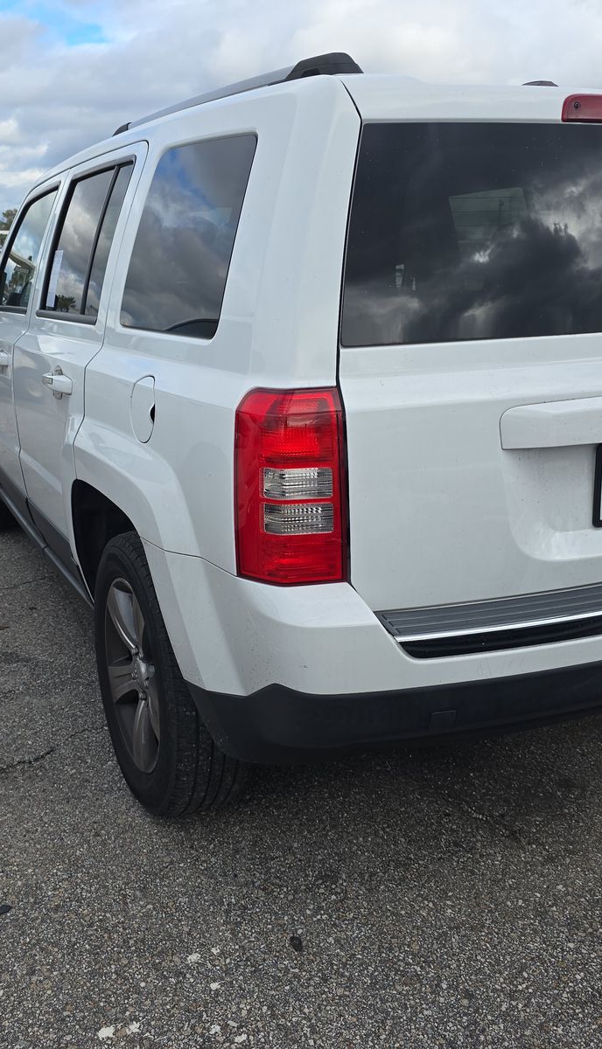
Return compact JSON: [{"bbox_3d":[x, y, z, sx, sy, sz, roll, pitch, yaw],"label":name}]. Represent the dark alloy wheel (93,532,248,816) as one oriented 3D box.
[{"bbox_3d":[-0.322,0.339,2.246,0.220,0.690,0.690,-8,18,-24],"label":"dark alloy wheel"}]

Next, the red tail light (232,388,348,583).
[{"bbox_3d":[-0.018,-0.061,1.536,0.155,0.335,0.150,-8,18,-24],"label":"red tail light"}]

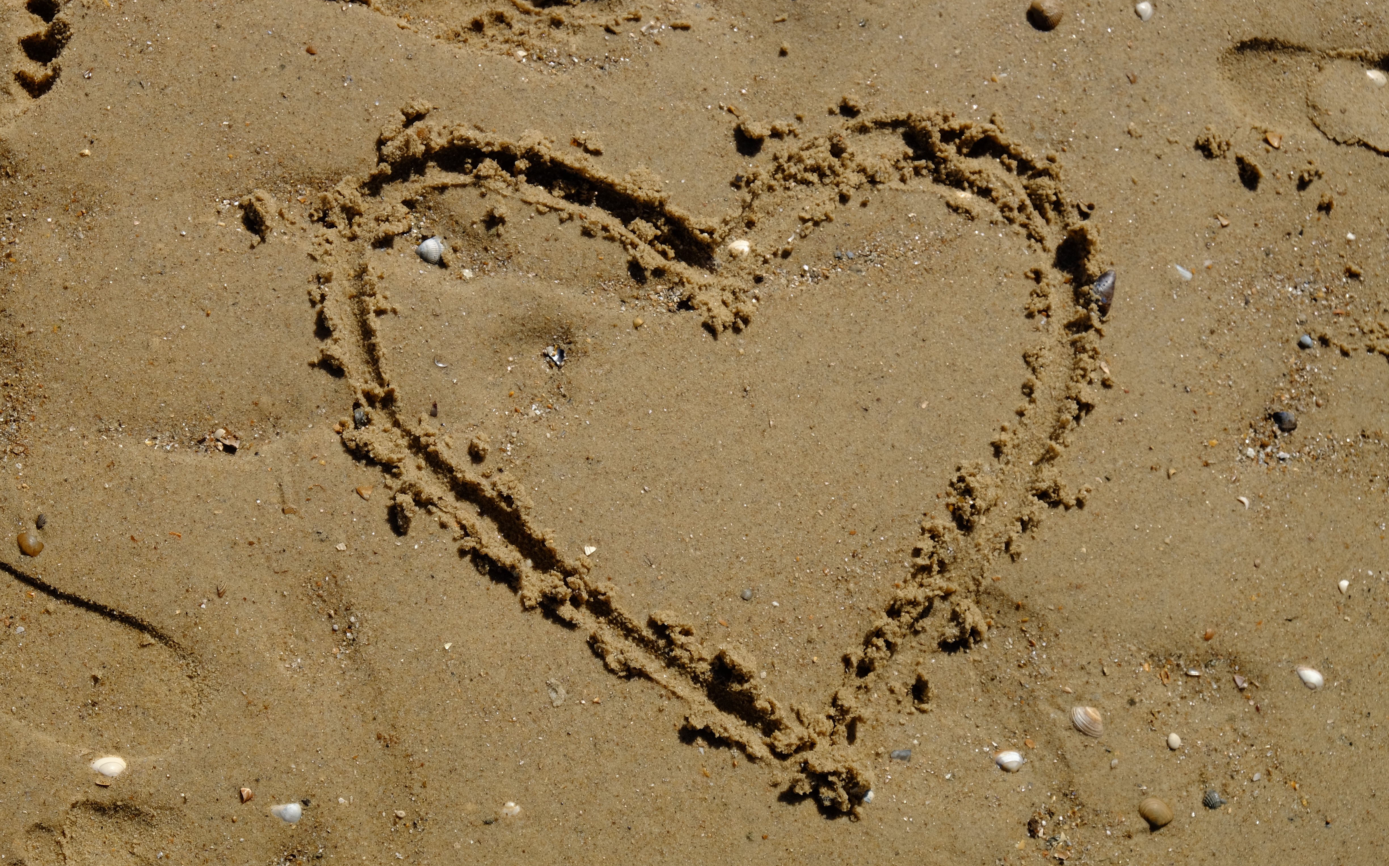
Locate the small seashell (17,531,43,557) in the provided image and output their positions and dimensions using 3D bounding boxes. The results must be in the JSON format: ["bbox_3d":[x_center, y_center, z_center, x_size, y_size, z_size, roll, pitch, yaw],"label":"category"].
[{"bbox_3d":[-0.403,0.067,1.568,0.018,0.006,0.012,34,71,13],"label":"small seashell"}]

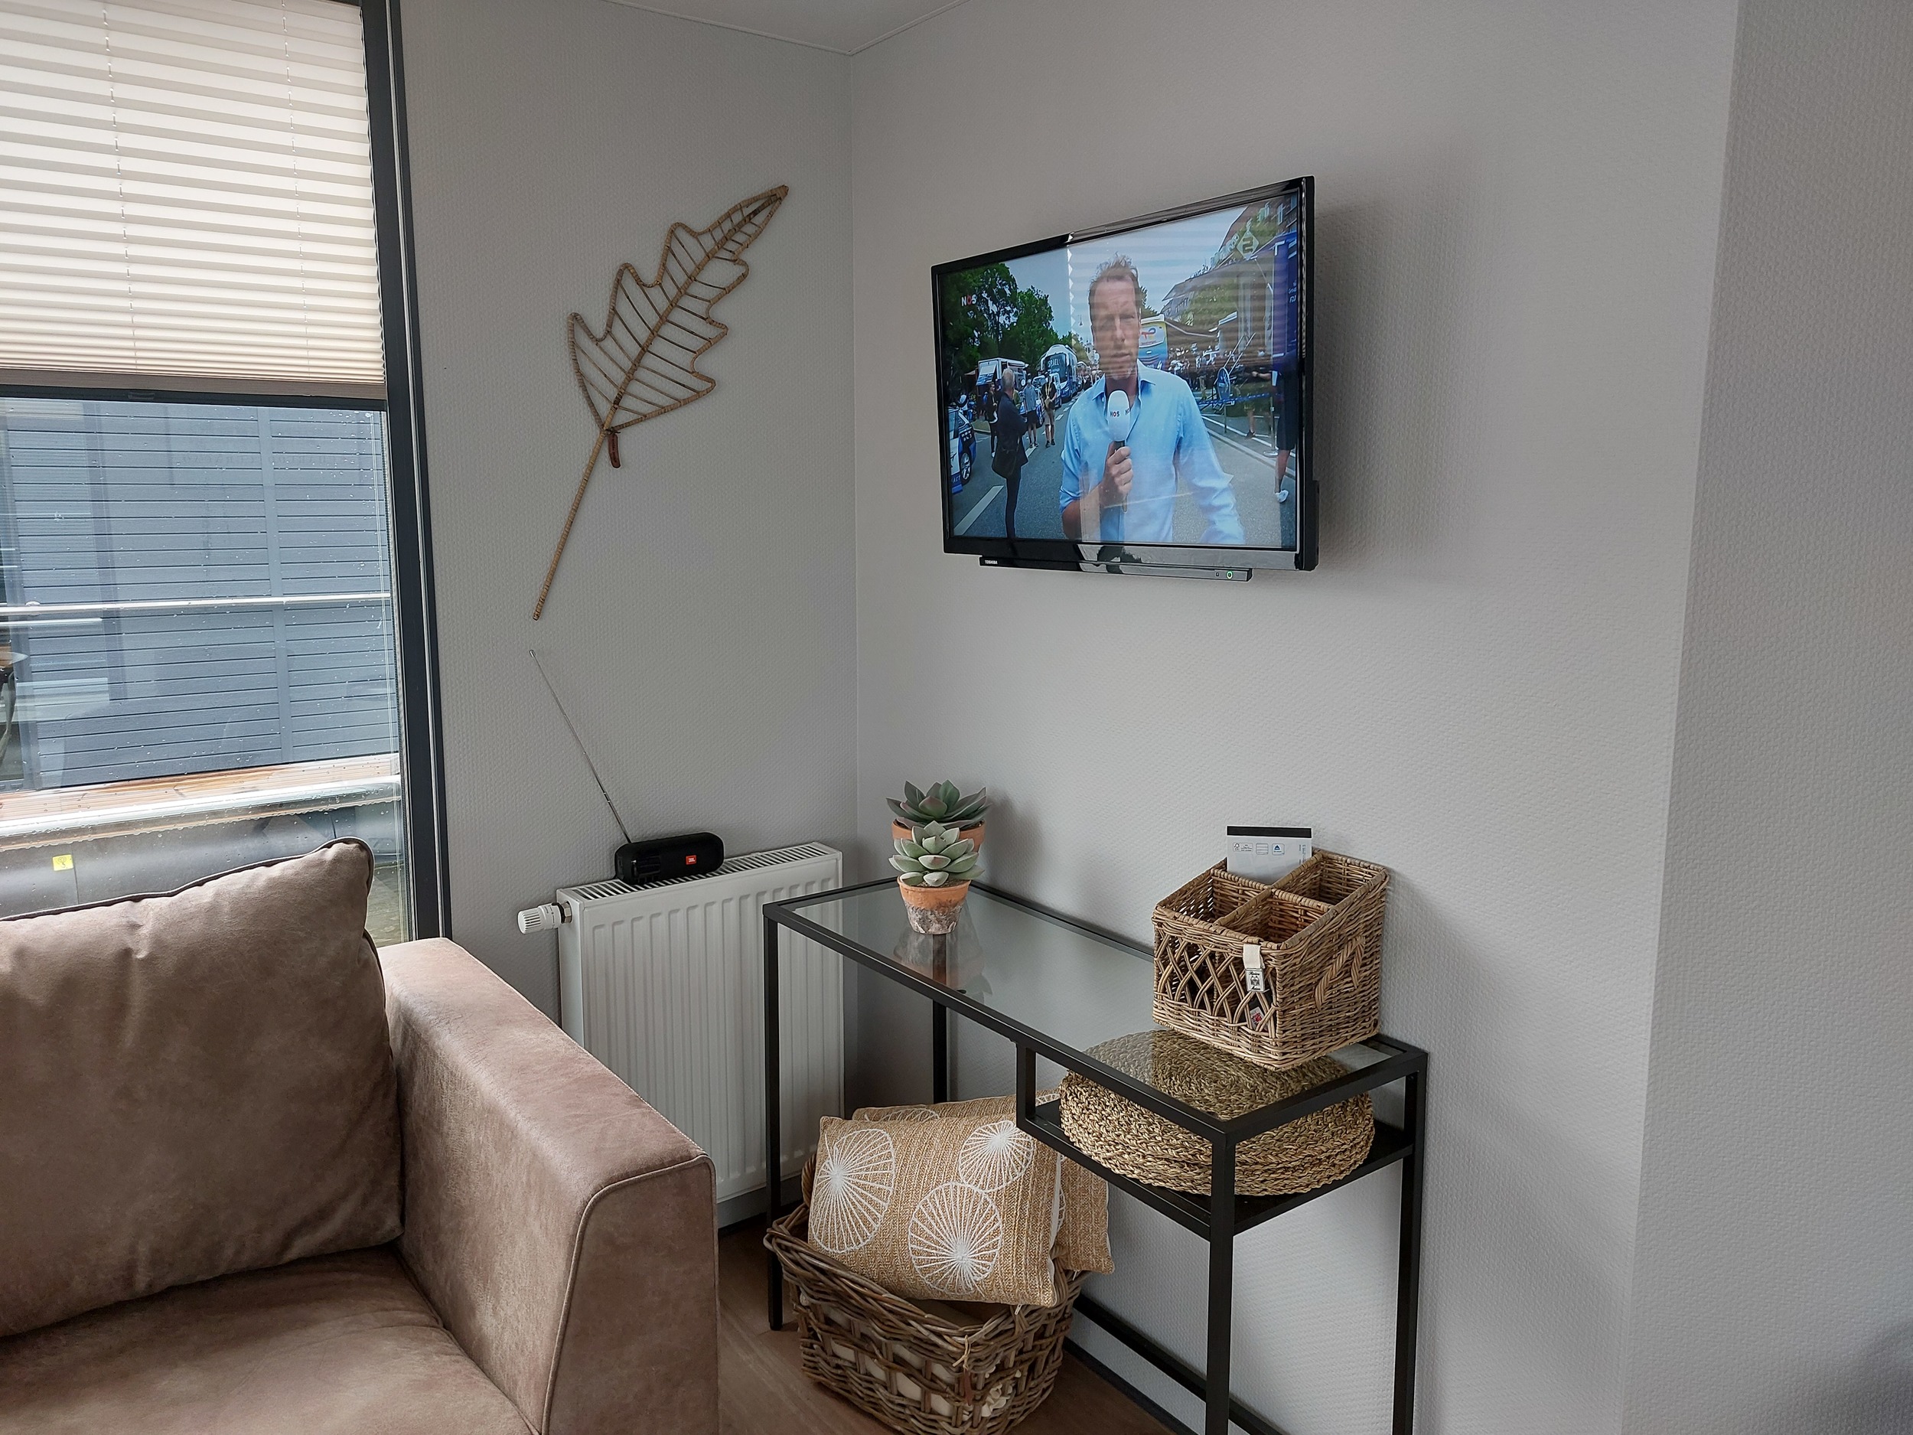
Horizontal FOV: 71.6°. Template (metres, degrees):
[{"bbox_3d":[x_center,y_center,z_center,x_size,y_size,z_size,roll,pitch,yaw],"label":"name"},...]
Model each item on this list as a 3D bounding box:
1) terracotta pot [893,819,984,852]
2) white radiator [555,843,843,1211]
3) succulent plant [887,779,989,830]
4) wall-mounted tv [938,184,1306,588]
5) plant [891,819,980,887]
[{"bbox_3d":[-0.033,0.241,2.237,0.154,0.122,0.154,0,9,0],"label":"terracotta pot"},{"bbox_3d":[-0.438,0.565,2.378,0.500,0.602,0.095,-6,11,-36],"label":"white radiator"},{"bbox_3d":[-0.033,0.151,2.223,0.168,0.076,0.170,0,9,0],"label":"succulent plant"},{"bbox_3d":[0.205,-0.423,1.819,0.053,0.460,0.725,-10,13,-34],"label":"wall-mounted tv"},{"bbox_3d":[-0.033,0.206,2.051,0.143,0.095,0.143,0,9,0],"label":"plant"}]

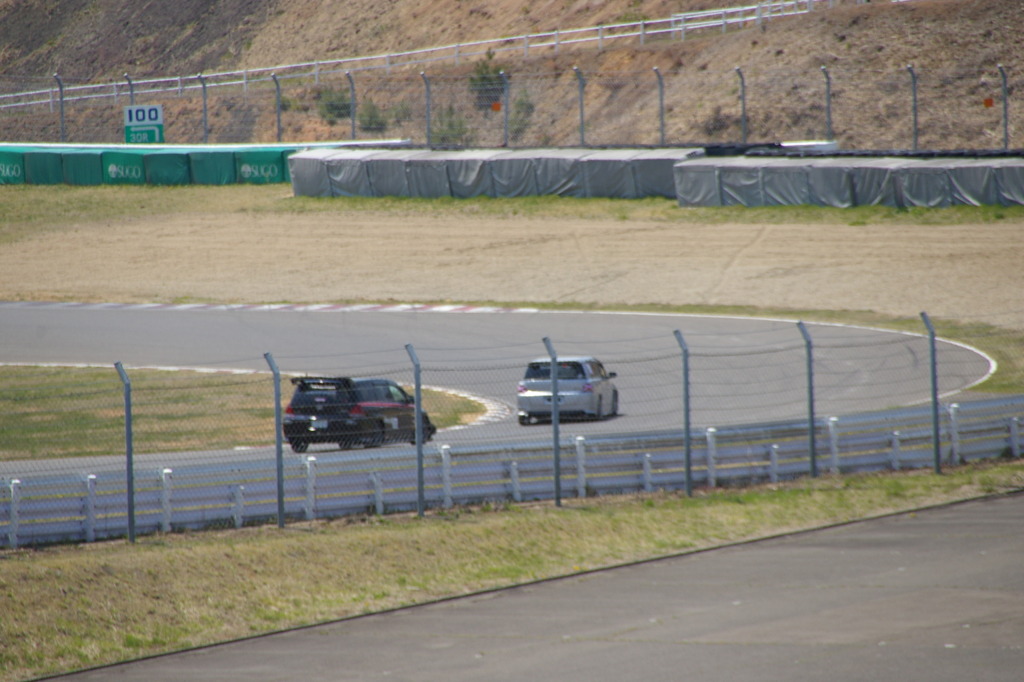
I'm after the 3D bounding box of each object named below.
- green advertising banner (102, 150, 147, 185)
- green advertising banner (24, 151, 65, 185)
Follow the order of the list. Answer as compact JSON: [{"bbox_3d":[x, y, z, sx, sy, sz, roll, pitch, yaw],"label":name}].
[{"bbox_3d":[-11.673,-5.315,328.247,1.850,1.040,0.700,1,4,45],"label":"green advertising banner"},{"bbox_3d":[-14.262,-5.363,331.234,0.700,1.040,1.850,-4,3,-42],"label":"green advertising banner"}]

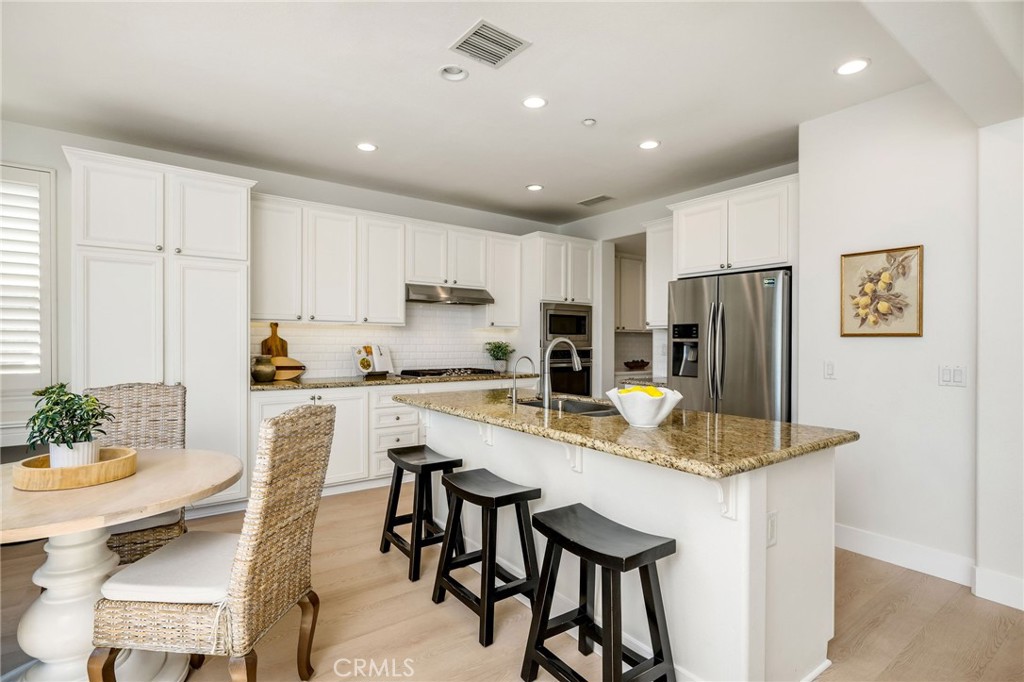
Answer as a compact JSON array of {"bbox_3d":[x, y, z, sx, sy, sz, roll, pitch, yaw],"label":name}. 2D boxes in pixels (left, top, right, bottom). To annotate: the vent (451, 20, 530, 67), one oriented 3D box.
[{"bbox_3d":[-0.103,-1.441,2.385,0.290,0.025,0.284,0,0,-36],"label":"vent"}]

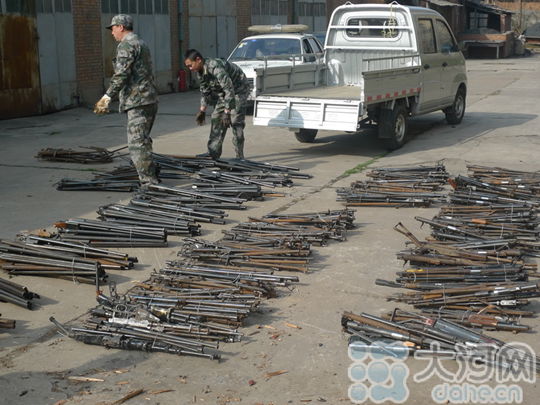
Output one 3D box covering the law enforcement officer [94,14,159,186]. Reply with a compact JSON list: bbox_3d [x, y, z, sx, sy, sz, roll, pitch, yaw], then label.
[{"bbox_3d":[-1.463,-1.043,9.178,0.640,1.750,0.530,1,12,7],"label":"law enforcement officer"}]

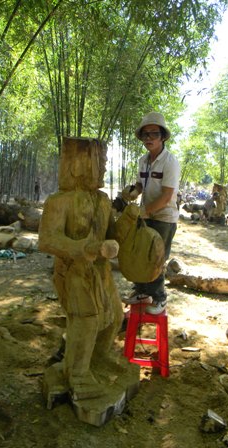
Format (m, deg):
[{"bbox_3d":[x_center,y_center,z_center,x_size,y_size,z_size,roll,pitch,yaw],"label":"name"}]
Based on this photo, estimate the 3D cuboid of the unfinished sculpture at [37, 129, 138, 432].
[{"bbox_3d":[-0.167,0.336,2.596,0.560,1.810,0.620,5,7,37],"label":"unfinished sculpture"}]

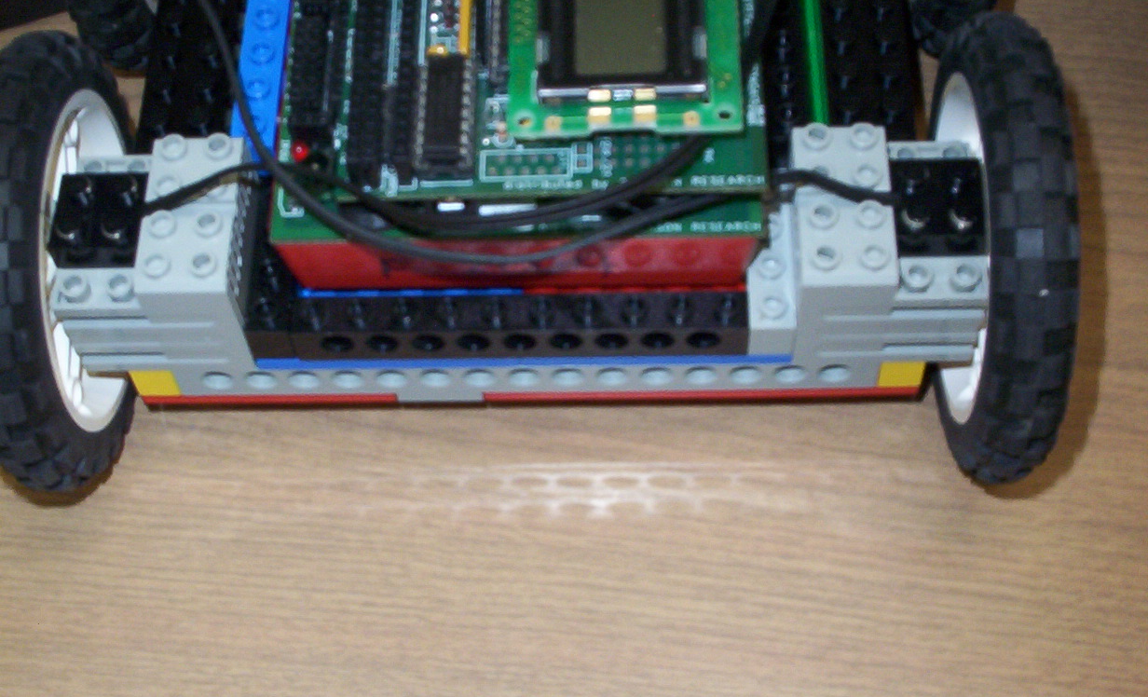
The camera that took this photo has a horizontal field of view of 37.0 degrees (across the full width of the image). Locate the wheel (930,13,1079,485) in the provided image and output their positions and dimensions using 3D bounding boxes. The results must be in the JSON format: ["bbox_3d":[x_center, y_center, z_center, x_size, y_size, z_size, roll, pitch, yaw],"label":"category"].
[{"bbox_3d":[0.075,-0.017,0.305,0.015,0.082,0.082,-1,61,2],"label":"wheel"}]

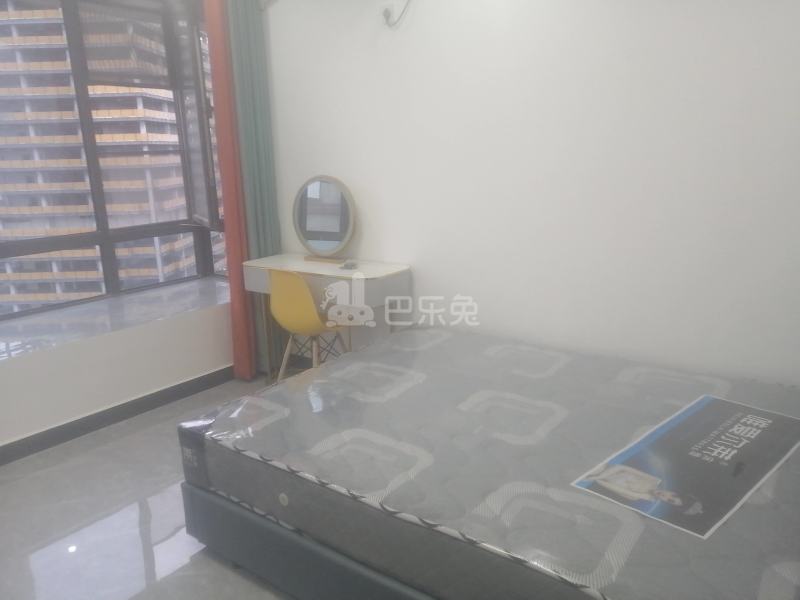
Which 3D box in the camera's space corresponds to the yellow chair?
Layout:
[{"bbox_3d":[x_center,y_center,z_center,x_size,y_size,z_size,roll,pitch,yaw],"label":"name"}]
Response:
[{"bbox_3d":[-0.486,0.177,3.576,0.438,0.783,0.468,9,17,39],"label":"yellow chair"}]

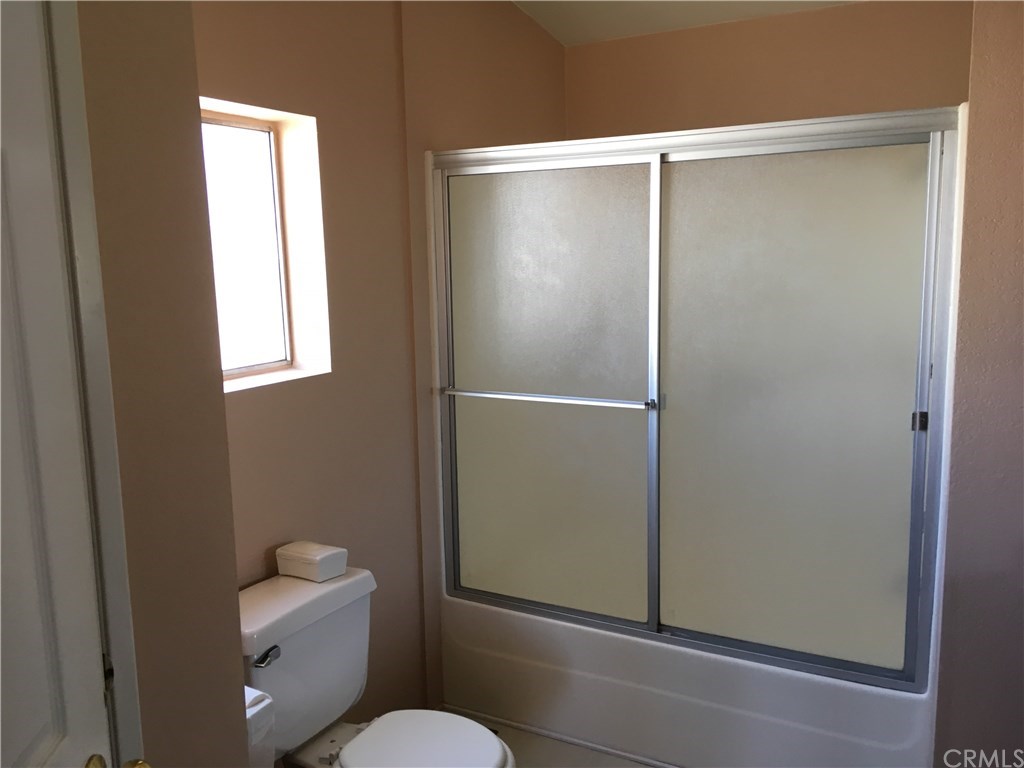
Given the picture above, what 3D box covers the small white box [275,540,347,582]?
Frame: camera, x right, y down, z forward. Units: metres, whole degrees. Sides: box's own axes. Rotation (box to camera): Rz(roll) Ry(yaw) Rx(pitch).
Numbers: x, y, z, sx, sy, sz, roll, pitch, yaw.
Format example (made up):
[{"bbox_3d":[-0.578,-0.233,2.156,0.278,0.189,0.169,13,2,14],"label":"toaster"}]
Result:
[{"bbox_3d":[-0.510,0.451,2.196,0.148,0.068,0.100,4,10,31],"label":"small white box"}]

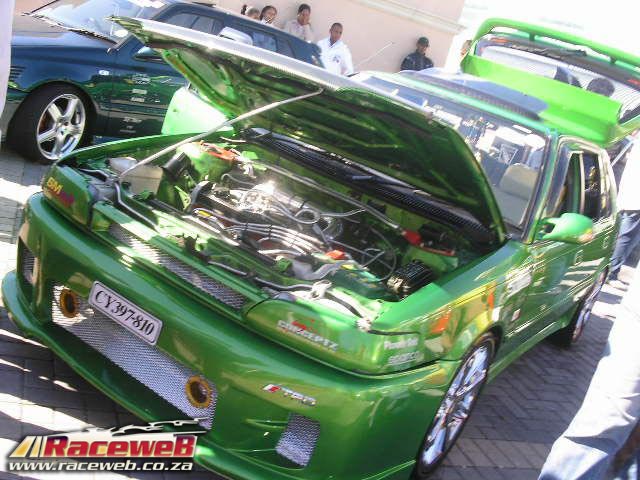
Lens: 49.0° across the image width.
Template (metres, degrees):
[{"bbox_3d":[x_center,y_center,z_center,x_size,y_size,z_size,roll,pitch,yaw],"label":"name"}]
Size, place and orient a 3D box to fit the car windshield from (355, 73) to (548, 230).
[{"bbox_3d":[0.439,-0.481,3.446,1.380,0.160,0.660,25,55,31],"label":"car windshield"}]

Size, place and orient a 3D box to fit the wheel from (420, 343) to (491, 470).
[{"bbox_3d":[0.430,0.581,2.634,0.200,0.500,0.500,25,17,31],"label":"wheel"}]

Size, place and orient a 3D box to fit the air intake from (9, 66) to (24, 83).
[{"bbox_3d":[-2.168,-1.188,5.027,0.140,0.110,0.040,2,20,-42],"label":"air intake"}]

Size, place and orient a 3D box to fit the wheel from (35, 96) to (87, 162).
[{"bbox_3d":[-2.071,-0.896,5.487,0.190,0.490,0.490,21,15,20],"label":"wheel"}]

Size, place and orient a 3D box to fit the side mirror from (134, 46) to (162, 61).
[{"bbox_3d":[-1.381,-1.507,5.721,0.220,0.140,0.130,25,17,31],"label":"side mirror"}]

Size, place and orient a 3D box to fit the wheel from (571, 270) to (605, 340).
[{"bbox_3d":[1.703,0.406,4.676,0.200,0.500,0.500,25,17,31],"label":"wheel"}]

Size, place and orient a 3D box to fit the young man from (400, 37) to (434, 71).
[{"bbox_3d":[0.962,-1.646,8.719,0.500,1.750,0.320,16,14,0],"label":"young man"}]

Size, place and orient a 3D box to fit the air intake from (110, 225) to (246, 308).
[{"bbox_3d":[-0.488,0.075,2.381,0.700,0.080,0.060,25,17,31],"label":"air intake"}]

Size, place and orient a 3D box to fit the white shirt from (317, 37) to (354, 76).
[{"bbox_3d":[0.030,-1.939,8.253,0.540,0.720,0.300,16,14,0],"label":"white shirt"}]

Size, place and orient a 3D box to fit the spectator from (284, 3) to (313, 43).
[{"bbox_3d":[-0.421,-1.895,8.320,0.500,1.760,0.340,16,14,0],"label":"spectator"}]

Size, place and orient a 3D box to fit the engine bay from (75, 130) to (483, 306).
[{"bbox_3d":[-0.192,-0.023,2.796,1.360,0.440,1.000,25,17,31],"label":"engine bay"}]

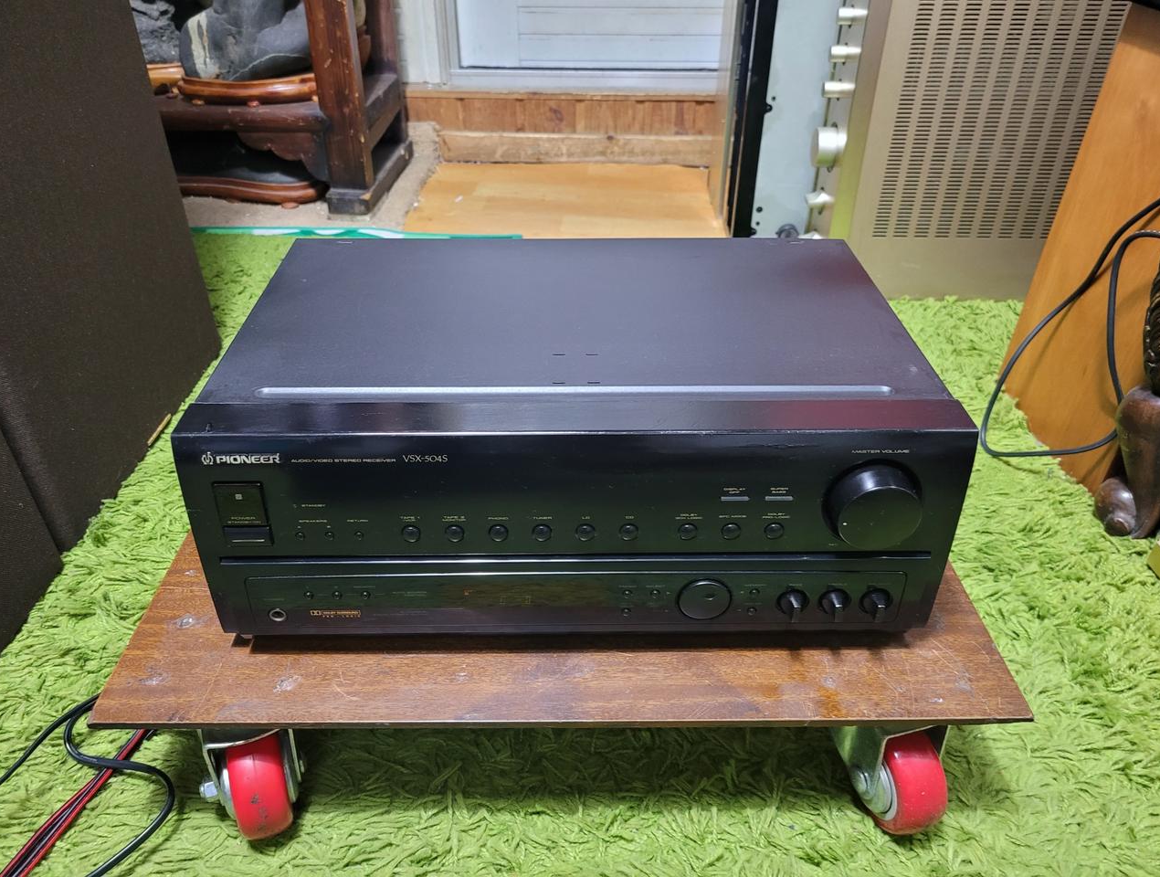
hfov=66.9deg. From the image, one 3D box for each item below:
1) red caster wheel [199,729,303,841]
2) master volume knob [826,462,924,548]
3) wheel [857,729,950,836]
[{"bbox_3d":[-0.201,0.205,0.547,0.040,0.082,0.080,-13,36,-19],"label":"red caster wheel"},{"bbox_3d":[0.160,0.039,0.474,0.049,0.049,0.018,0,34,-1],"label":"master volume knob"},{"bbox_3d":[0.197,0.206,0.552,0.035,0.078,0.078,-10,35,-15],"label":"wheel"}]

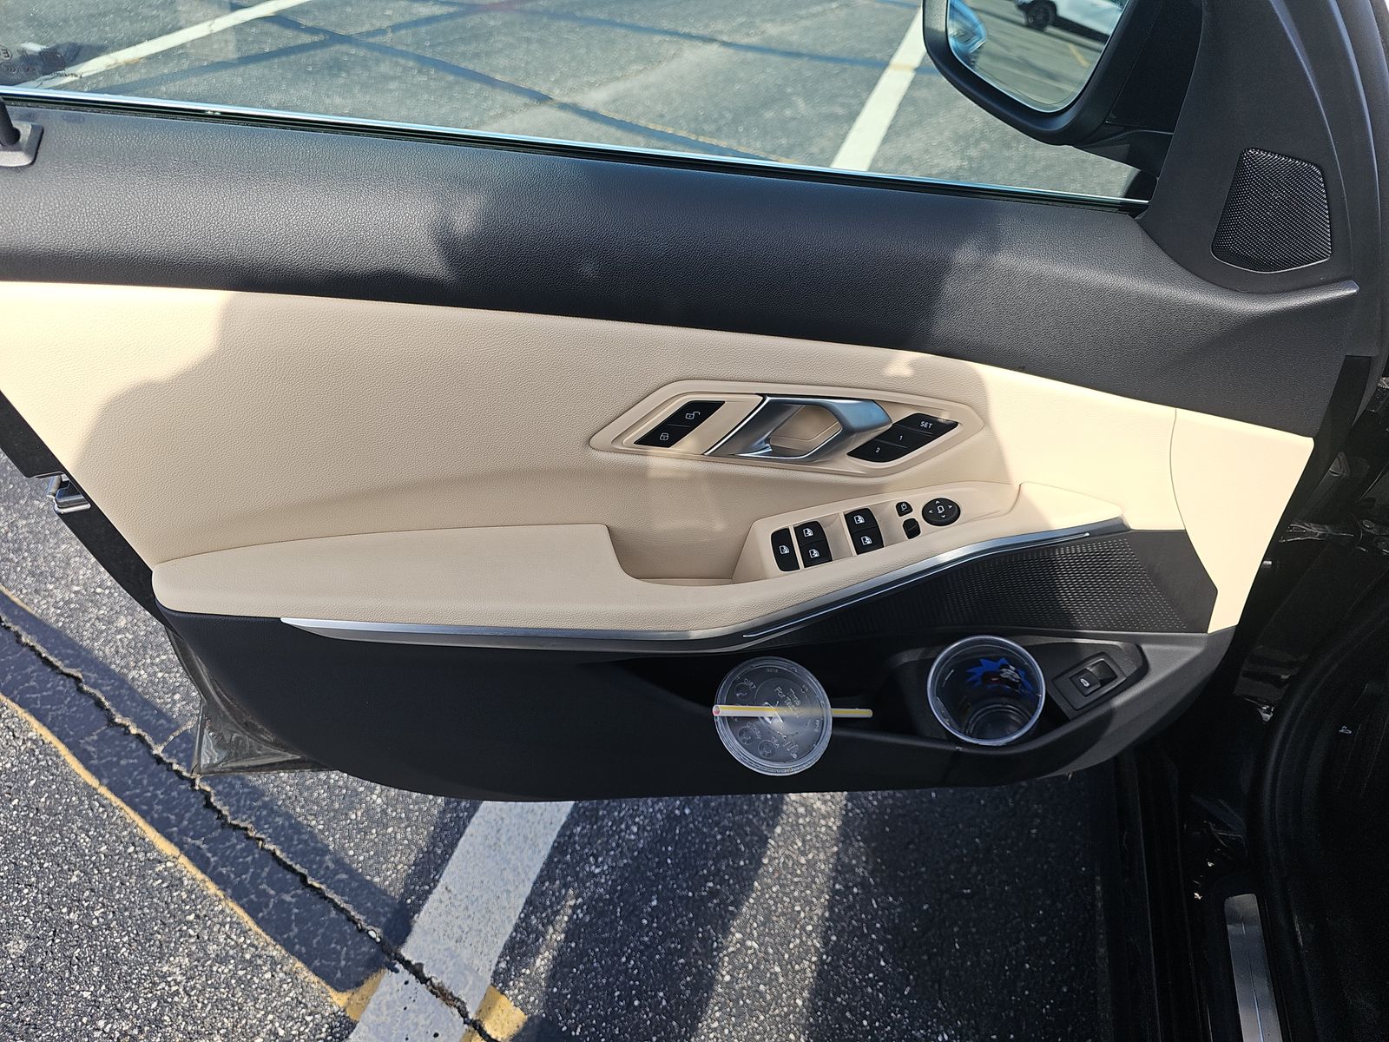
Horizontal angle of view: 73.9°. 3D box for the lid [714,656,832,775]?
[{"bbox_3d":[0.067,0.157,0.759,0.101,0.014,0.101,5,61,-9],"label":"lid"}]

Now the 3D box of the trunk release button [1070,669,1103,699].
[{"bbox_3d":[0.341,0.141,0.803,0.016,0.007,0.020,-32,56,0],"label":"trunk release button"}]

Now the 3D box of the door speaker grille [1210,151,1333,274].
[{"bbox_3d":[0.358,-0.189,0.565,0.073,0.070,0.013,16,42,13],"label":"door speaker grille"}]

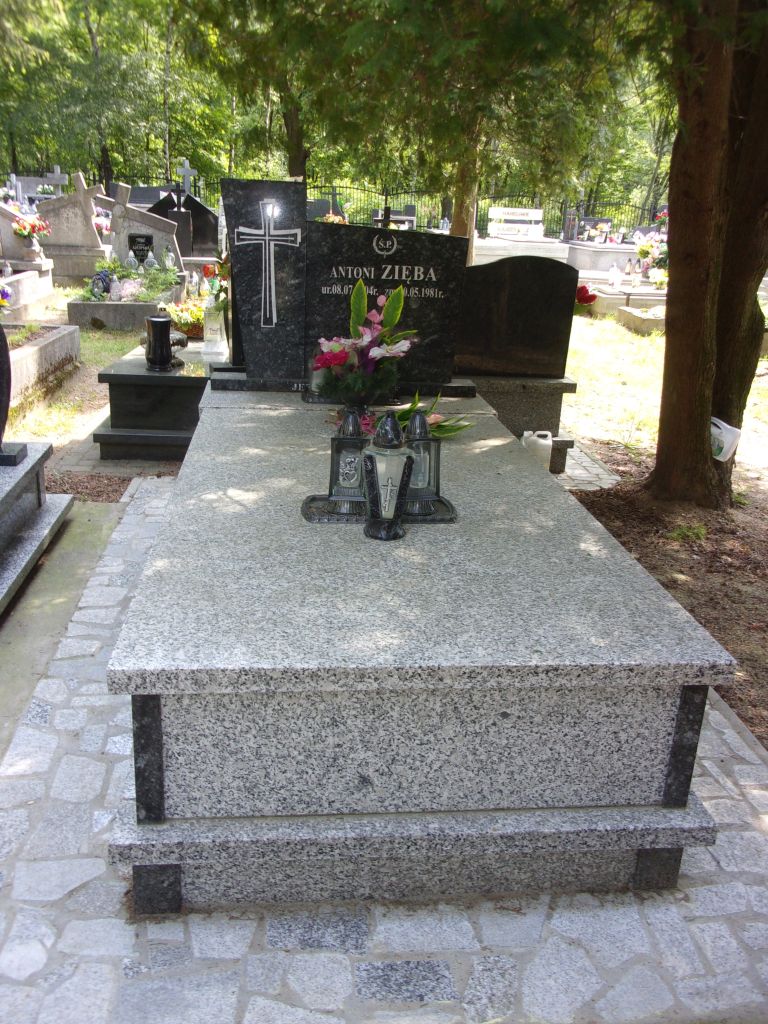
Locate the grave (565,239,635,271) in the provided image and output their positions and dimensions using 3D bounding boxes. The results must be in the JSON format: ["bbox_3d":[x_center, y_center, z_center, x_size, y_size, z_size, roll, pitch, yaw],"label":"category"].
[{"bbox_3d":[4.313,-5.234,17.150,1.533,0.562,1.250,1,21,-8],"label":"grave"}]

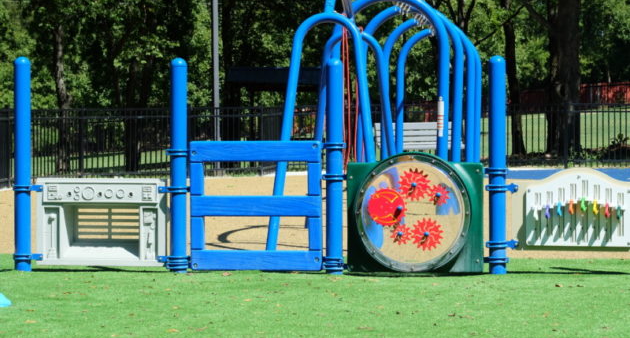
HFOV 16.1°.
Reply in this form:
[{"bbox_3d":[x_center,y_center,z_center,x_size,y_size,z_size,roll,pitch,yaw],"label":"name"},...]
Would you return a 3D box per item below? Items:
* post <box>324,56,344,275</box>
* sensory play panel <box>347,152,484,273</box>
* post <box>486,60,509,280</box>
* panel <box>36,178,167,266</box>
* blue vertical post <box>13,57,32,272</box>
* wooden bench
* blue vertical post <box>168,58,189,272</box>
[{"bbox_3d":[0.154,-0.023,17.120,0.140,1.665,0.140,0,2,4],"label":"post"},{"bbox_3d":[0.775,0.335,17.050,1.040,0.920,0.140,0,2,4],"label":"sensory play panel"},{"bbox_3d":[1.399,-0.031,17.000,0.140,1.670,0.140,0,2,4],"label":"post"},{"bbox_3d":[-1.645,0.406,17.200,1.000,0.680,0.200,0,2,5],"label":"panel"},{"bbox_3d":[-2.263,-0.037,17.250,0.140,1.660,0.140,0,2,4],"label":"blue vertical post"},{"bbox_3d":[1.872,-0.387,40.000,1.480,0.880,0.600,0,2,-15],"label":"wooden bench"},{"bbox_3d":[-1.051,-0.027,17.200,0.140,1.660,0.140,0,2,4],"label":"blue vertical post"}]

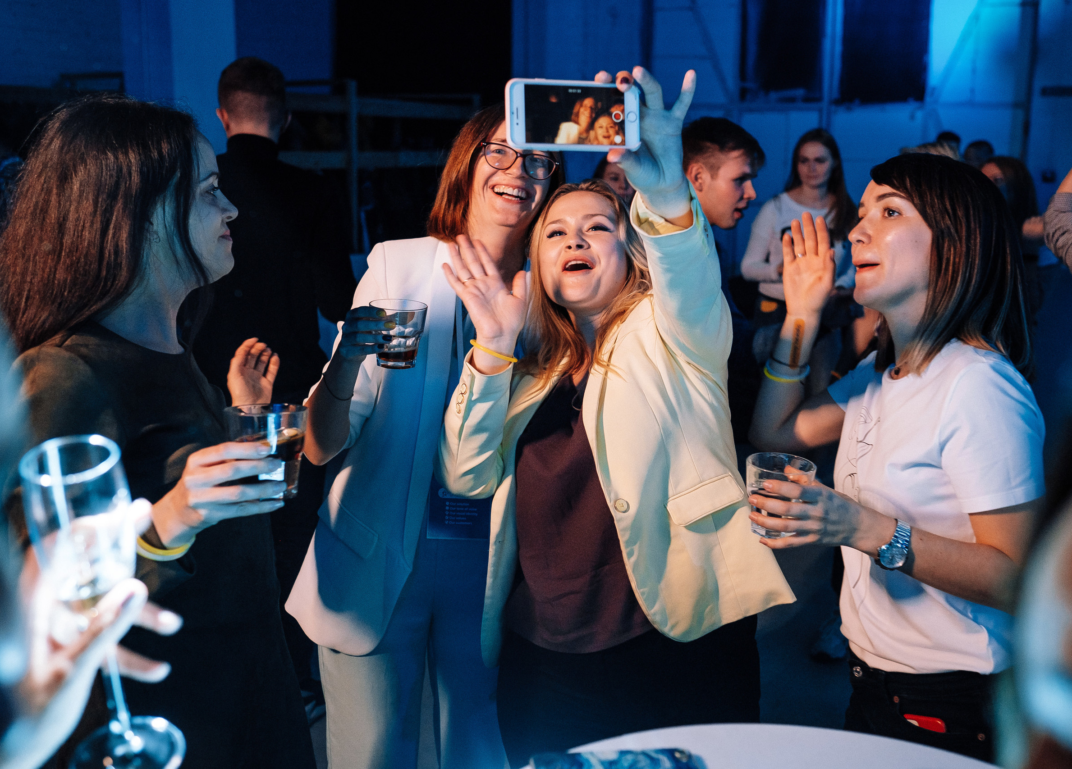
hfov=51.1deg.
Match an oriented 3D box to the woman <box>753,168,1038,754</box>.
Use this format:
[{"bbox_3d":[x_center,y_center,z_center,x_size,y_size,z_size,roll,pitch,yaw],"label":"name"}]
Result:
[{"bbox_3d":[0.477,0.502,1.659,0.488,1.660,0.465,-1,10,-8],"label":"woman"}]

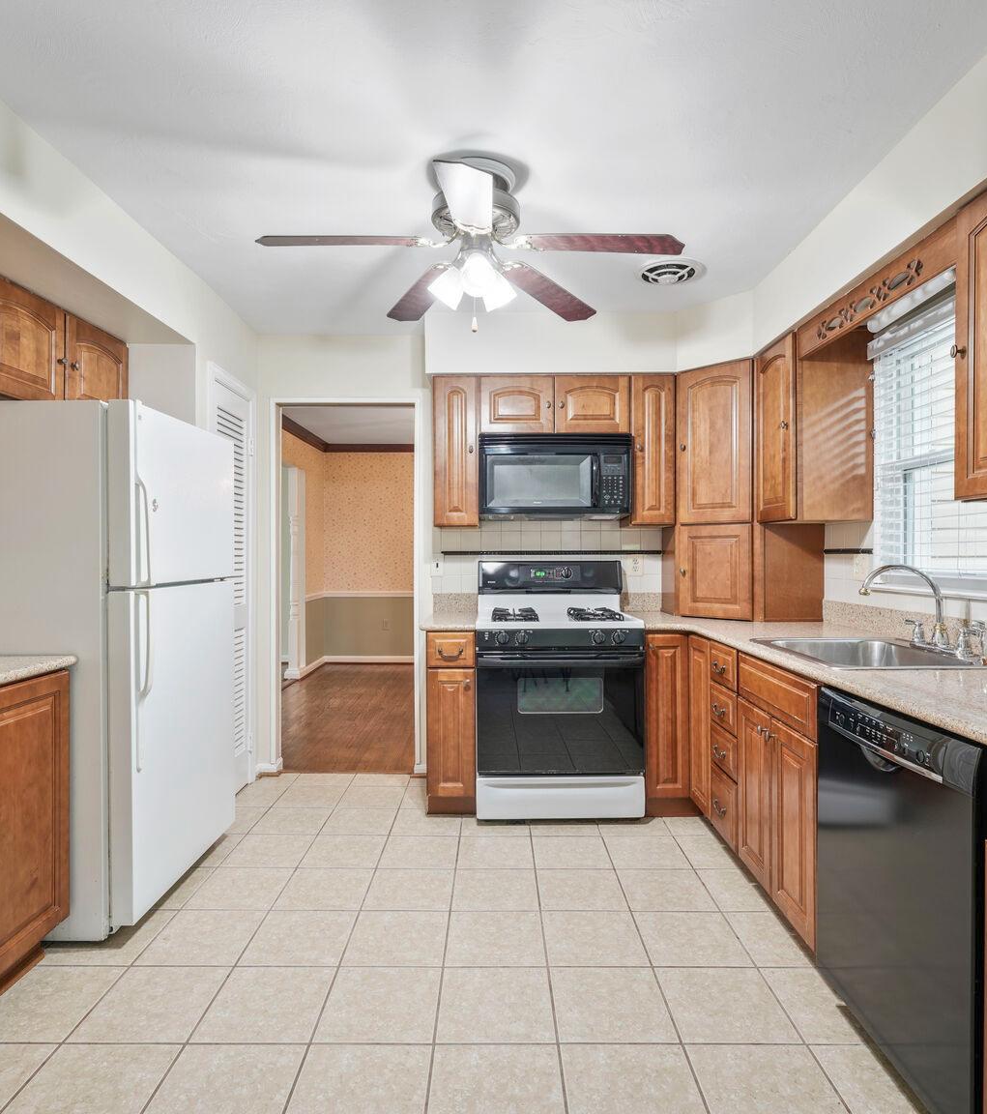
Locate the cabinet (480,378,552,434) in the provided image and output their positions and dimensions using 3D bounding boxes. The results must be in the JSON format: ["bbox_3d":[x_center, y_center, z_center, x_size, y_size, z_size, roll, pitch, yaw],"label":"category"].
[{"bbox_3d":[0.119,-0.766,3.431,0.377,0.303,0.330,0,0,0],"label":"cabinet"}]

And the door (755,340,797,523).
[{"bbox_3d":[1.202,-0.526,2.740,0.024,0.747,0.348,0,0,0],"label":"door"}]

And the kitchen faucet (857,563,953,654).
[{"bbox_3d":[1.319,0.165,2.077,0.294,0.277,0.260,0,0,0],"label":"kitchen faucet"}]

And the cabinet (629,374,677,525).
[{"bbox_3d":[0.804,-0.538,3.430,0.240,0.760,0.330,0,0,0],"label":"cabinet"}]

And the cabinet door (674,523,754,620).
[{"bbox_3d":[1.062,0.072,3.104,0.024,0.435,0.363,0,1,-45],"label":"cabinet door"}]

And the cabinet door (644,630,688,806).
[{"bbox_3d":[0.787,0.724,2.962,0.192,0.742,0.024,0,0,0],"label":"cabinet door"}]

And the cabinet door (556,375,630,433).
[{"bbox_3d":[0.496,-0.757,3.250,0.370,0.287,0.030,0,0,0],"label":"cabinet door"}]

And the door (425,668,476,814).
[{"bbox_3d":[-0.191,0.822,3.010,0.222,0.620,0.030,0,0,0],"label":"door"}]

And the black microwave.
[{"bbox_3d":[0.309,-0.412,3.405,0.757,0.404,0.385,0,0,0],"label":"black microwave"}]

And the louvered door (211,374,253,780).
[{"bbox_3d":[-1.318,0.192,3.275,0.035,2.035,0.480,0,0,0],"label":"louvered door"}]

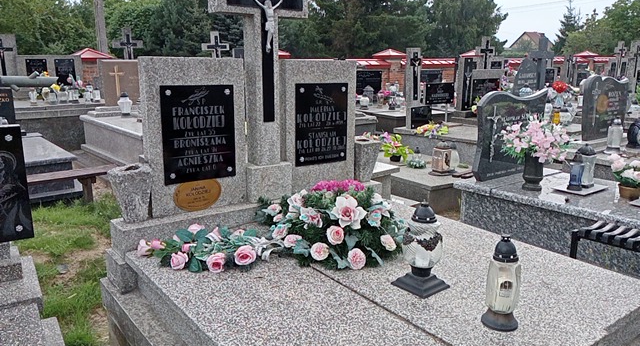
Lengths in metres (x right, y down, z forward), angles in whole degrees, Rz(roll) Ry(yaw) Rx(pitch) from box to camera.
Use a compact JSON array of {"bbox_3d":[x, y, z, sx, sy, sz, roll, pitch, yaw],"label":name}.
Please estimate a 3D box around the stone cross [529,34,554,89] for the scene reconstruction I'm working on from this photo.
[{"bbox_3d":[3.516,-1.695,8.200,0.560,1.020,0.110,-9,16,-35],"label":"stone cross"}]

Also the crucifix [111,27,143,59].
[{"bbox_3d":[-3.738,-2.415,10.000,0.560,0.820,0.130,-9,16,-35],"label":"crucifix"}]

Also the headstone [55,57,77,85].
[{"bbox_3d":[-4.194,-1.657,8.551,0.290,0.420,0.030,-9,16,-36],"label":"headstone"}]

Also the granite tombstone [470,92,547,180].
[{"bbox_3d":[1.631,-0.334,4.397,0.883,0.710,0.075,-9,15,-34],"label":"granite tombstone"}]

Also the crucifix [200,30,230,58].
[{"bbox_3d":[-1.996,-2.255,10.168,0.490,1.000,0.150,-9,16,-36],"label":"crucifix"}]

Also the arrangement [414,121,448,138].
[{"bbox_3d":[1.243,-0.493,5.756,0.320,0.150,0.280,-9,16,-35],"label":"arrangement"}]

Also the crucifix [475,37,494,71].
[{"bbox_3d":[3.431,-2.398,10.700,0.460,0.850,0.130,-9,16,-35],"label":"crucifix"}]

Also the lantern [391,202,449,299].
[{"bbox_3d":[0.426,0.297,2.135,0.175,0.355,0.175,-9,16,-35],"label":"lantern"}]

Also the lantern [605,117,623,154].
[{"bbox_3d":[2.830,-0.362,4.943,0.140,0.328,0.140,8,15,29],"label":"lantern"}]

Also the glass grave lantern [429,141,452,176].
[{"bbox_3d":[1.212,-0.151,5.125,0.170,0.320,0.170,-9,16,-35],"label":"glass grave lantern"}]

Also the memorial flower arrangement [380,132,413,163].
[{"bbox_3d":[0.782,-0.267,5.285,0.320,0.295,0.300,-3,14,-14],"label":"memorial flower arrangement"}]

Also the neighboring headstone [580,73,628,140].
[{"bbox_3d":[2.922,-0.684,5.324,0.860,0.630,0.080,-9,16,-35],"label":"neighboring headstone"}]

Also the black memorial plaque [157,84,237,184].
[{"bbox_3d":[-0.633,-0.206,2.725,0.400,0.500,0.025,-9,16,-36],"label":"black memorial plaque"}]

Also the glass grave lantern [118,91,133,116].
[{"bbox_3d":[-2.823,-1.002,7.500,0.195,0.339,0.195,-4,14,-20],"label":"glass grave lantern"}]

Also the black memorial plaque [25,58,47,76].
[{"bbox_3d":[-4.527,-1.605,8.307,0.290,0.420,0.030,-9,16,-36],"label":"black memorial plaque"}]

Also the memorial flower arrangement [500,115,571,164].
[{"bbox_3d":[1.525,-0.233,3.663,0.460,0.330,0.420,-9,16,-35],"label":"memorial flower arrangement"}]

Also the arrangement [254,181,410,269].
[{"bbox_3d":[0.059,0.206,2.639,0.720,0.300,0.660,-4,14,-17],"label":"arrangement"}]

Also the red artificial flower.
[{"bbox_3d":[2.927,-1.040,6.300,0.175,0.140,0.160,1,13,1],"label":"red artificial flower"}]

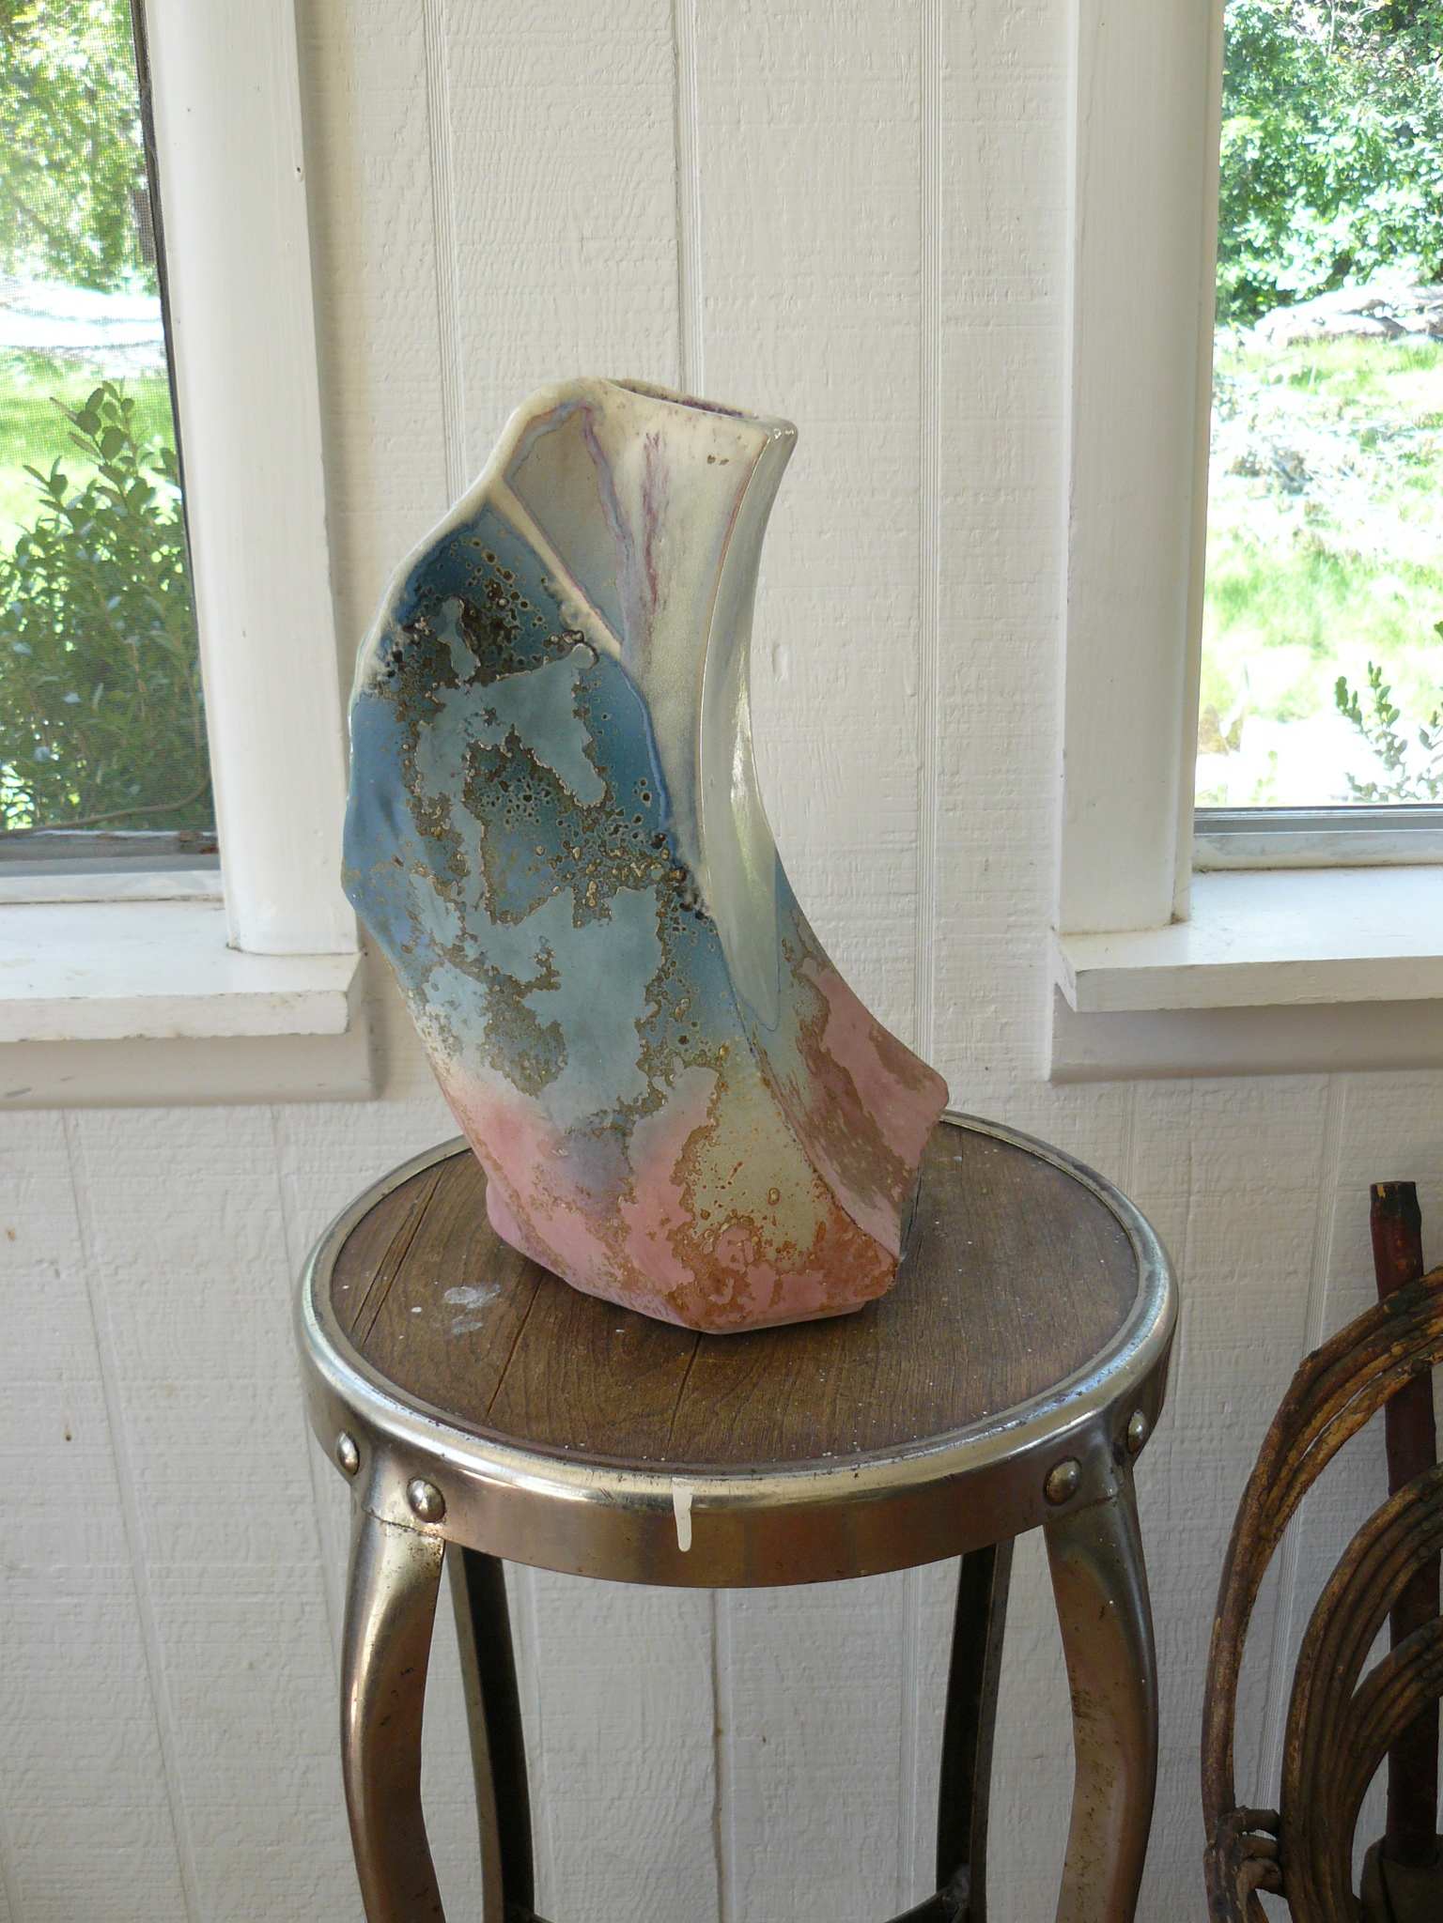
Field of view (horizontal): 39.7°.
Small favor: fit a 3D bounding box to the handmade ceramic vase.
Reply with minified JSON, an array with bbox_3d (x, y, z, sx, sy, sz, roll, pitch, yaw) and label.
[{"bbox_3d":[-0.028,-0.048,0.733,0.203,0.318,0.153,5,19,19],"label":"handmade ceramic vase"}]

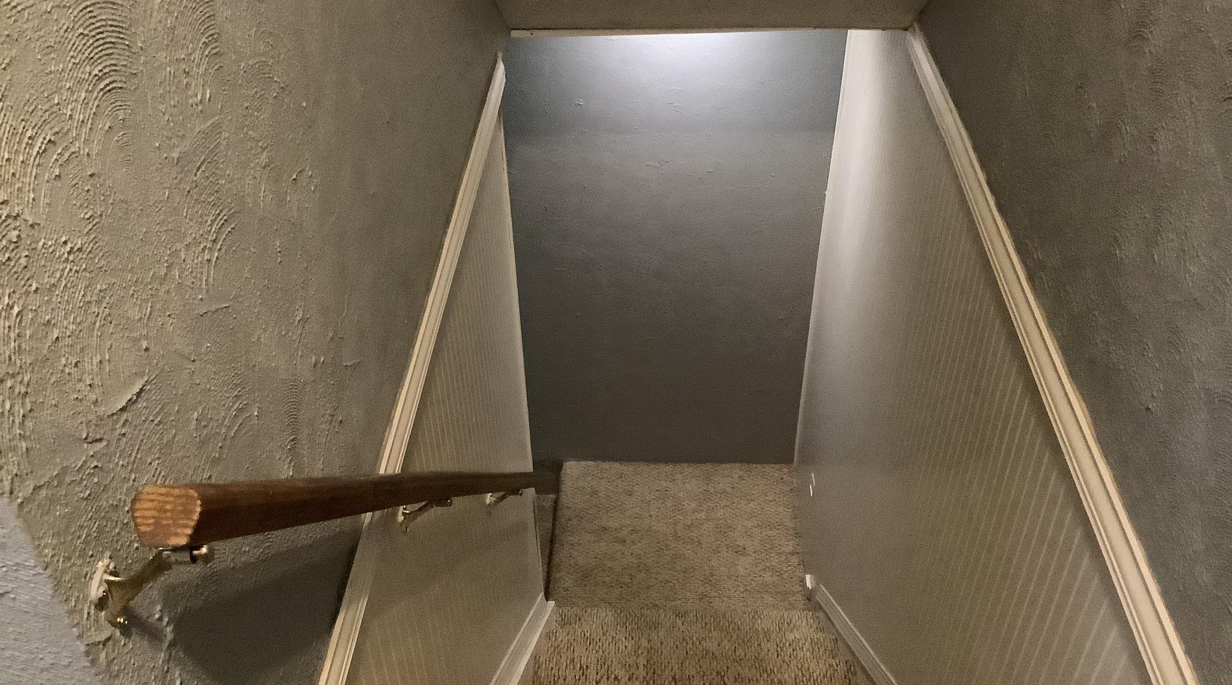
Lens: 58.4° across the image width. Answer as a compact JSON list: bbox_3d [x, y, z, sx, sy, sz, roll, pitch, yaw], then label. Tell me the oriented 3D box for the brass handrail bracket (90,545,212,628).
[{"bbox_3d":[-0.300,0.157,0.721,0.080,0.082,0.050,1,39,2],"label":"brass handrail bracket"}]

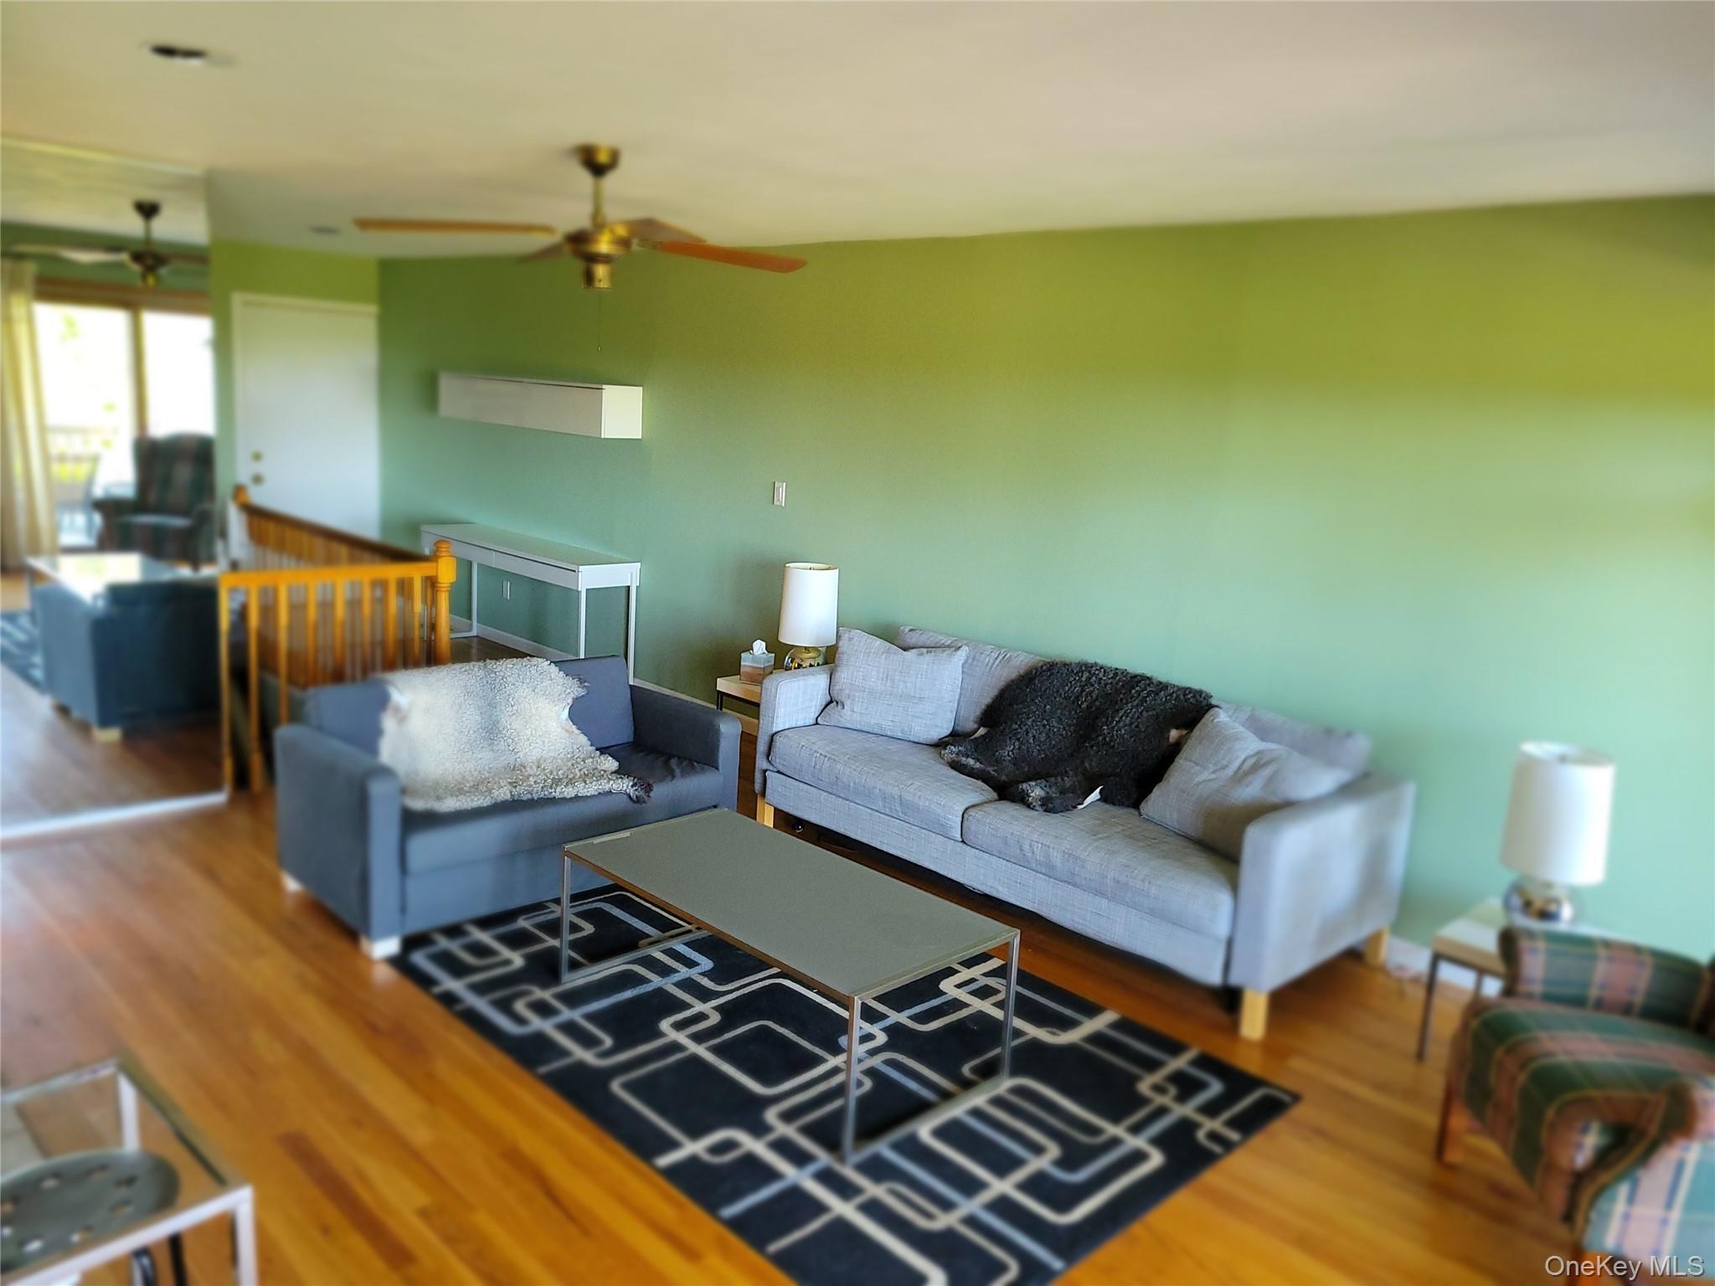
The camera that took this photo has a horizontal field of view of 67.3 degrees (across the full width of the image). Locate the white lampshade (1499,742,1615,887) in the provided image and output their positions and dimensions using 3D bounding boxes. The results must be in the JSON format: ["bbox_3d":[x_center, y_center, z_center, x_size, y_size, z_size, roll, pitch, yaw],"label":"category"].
[{"bbox_3d":[1.967,0.478,3.614,0.262,0.345,0.262,14,15,43],"label":"white lampshade"}]

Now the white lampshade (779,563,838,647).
[{"bbox_3d":[-0.217,-0.166,5.890,0.265,0.345,0.265,3,11,-1],"label":"white lampshade"}]

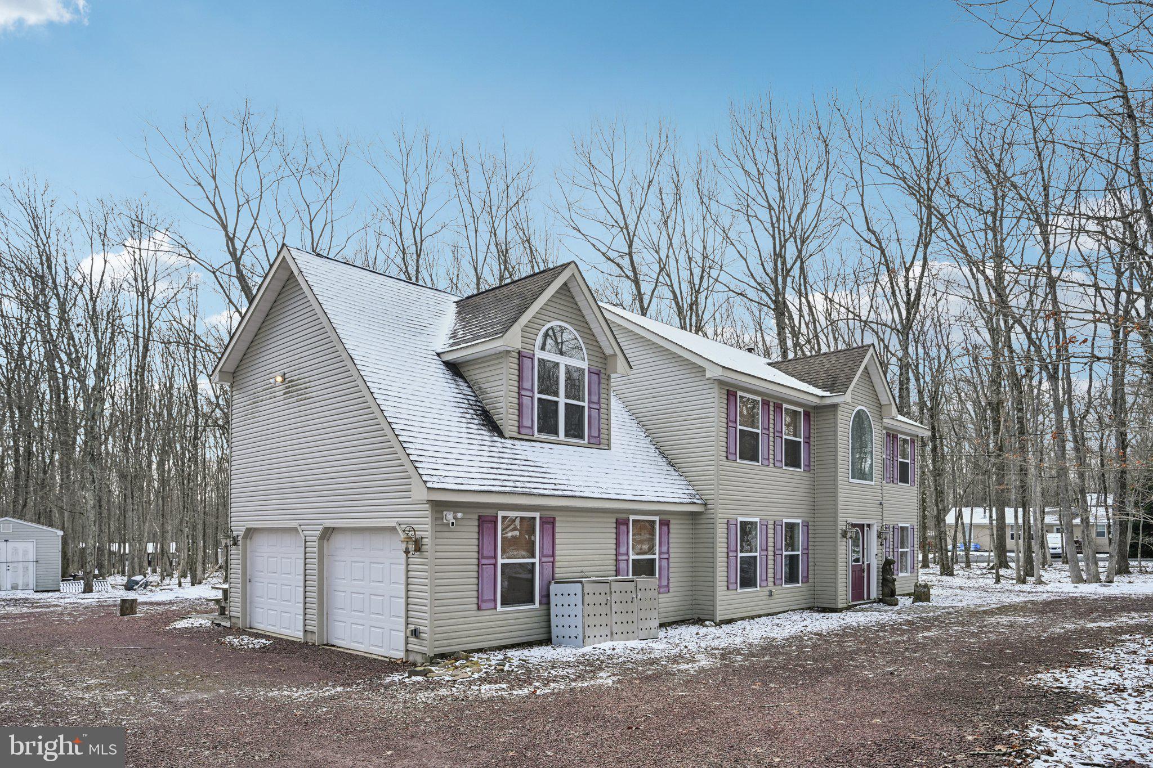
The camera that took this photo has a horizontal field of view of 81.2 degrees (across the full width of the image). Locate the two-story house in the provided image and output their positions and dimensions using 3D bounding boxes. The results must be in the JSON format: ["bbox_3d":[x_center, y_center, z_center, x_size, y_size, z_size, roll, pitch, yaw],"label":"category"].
[{"bbox_3d":[1.850,1.970,18.350,9.500,7.650,18.600,-10,-15,43],"label":"two-story house"}]

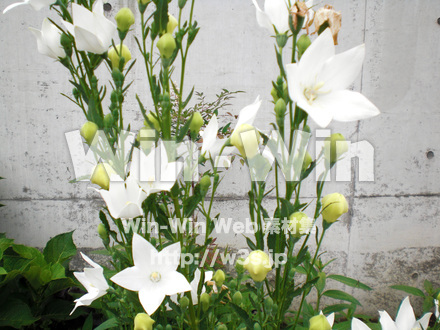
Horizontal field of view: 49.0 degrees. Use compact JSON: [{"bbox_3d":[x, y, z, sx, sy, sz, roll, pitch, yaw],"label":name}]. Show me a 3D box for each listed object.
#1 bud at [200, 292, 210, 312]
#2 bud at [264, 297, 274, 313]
[{"bbox_3d":[-0.017,0.162,0.570,0.011,0.024,0.011,-3,13,0],"label":"bud"},{"bbox_3d":[0.059,0.168,0.580,0.011,0.020,0.011,0,13,0],"label":"bud"}]

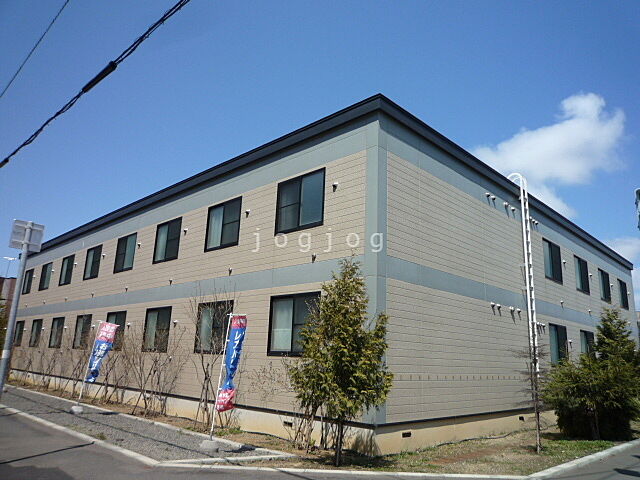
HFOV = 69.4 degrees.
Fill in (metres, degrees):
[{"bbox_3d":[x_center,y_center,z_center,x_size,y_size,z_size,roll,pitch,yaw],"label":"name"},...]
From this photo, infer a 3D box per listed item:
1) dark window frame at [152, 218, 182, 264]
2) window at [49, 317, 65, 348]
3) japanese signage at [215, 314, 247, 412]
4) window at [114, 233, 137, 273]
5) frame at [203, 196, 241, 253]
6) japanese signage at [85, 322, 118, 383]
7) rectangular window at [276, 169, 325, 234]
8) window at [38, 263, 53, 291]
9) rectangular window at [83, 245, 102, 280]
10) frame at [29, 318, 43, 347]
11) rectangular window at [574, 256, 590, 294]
[{"bbox_3d":[-5.060,0.053,15.333,1.680,1.380,0.130,-12,-19,43],"label":"dark window frame"},{"bbox_3d":[-12.055,4.250,21.181,1.680,1.380,0.130,-12,-19,43],"label":"window"},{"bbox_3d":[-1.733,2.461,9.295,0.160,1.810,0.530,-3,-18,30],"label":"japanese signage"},{"bbox_3d":[-7.313,0.526,17.388,1.660,1.360,0.120,-12,-20,43],"label":"window"},{"bbox_3d":[-2.765,-0.415,13.153,1.680,1.380,0.130,-12,-19,43],"label":"frame"},{"bbox_3d":[-6.442,3.356,13.757,0.570,1.750,0.160,20,-21,-37],"label":"japanese signage"},{"bbox_3d":[-0.488,-0.895,11.101,1.664,1.391,0.100,-12,-20,43],"label":"rectangular window"},{"bbox_3d":[-14.222,1.940,24.000,1.660,1.360,0.120,-12,-20,43],"label":"window"},{"bbox_3d":[-9.680,0.995,19.718,1.680,1.380,0.130,-12,-19,43],"label":"rectangular window"},{"bbox_3d":[-14.352,4.718,23.361,1.680,1.380,0.130,-12,-19,43],"label":"frame"},{"bbox_3d":[10.453,1.427,18.415,0.120,1.360,1.680,-12,-20,43],"label":"rectangular window"}]

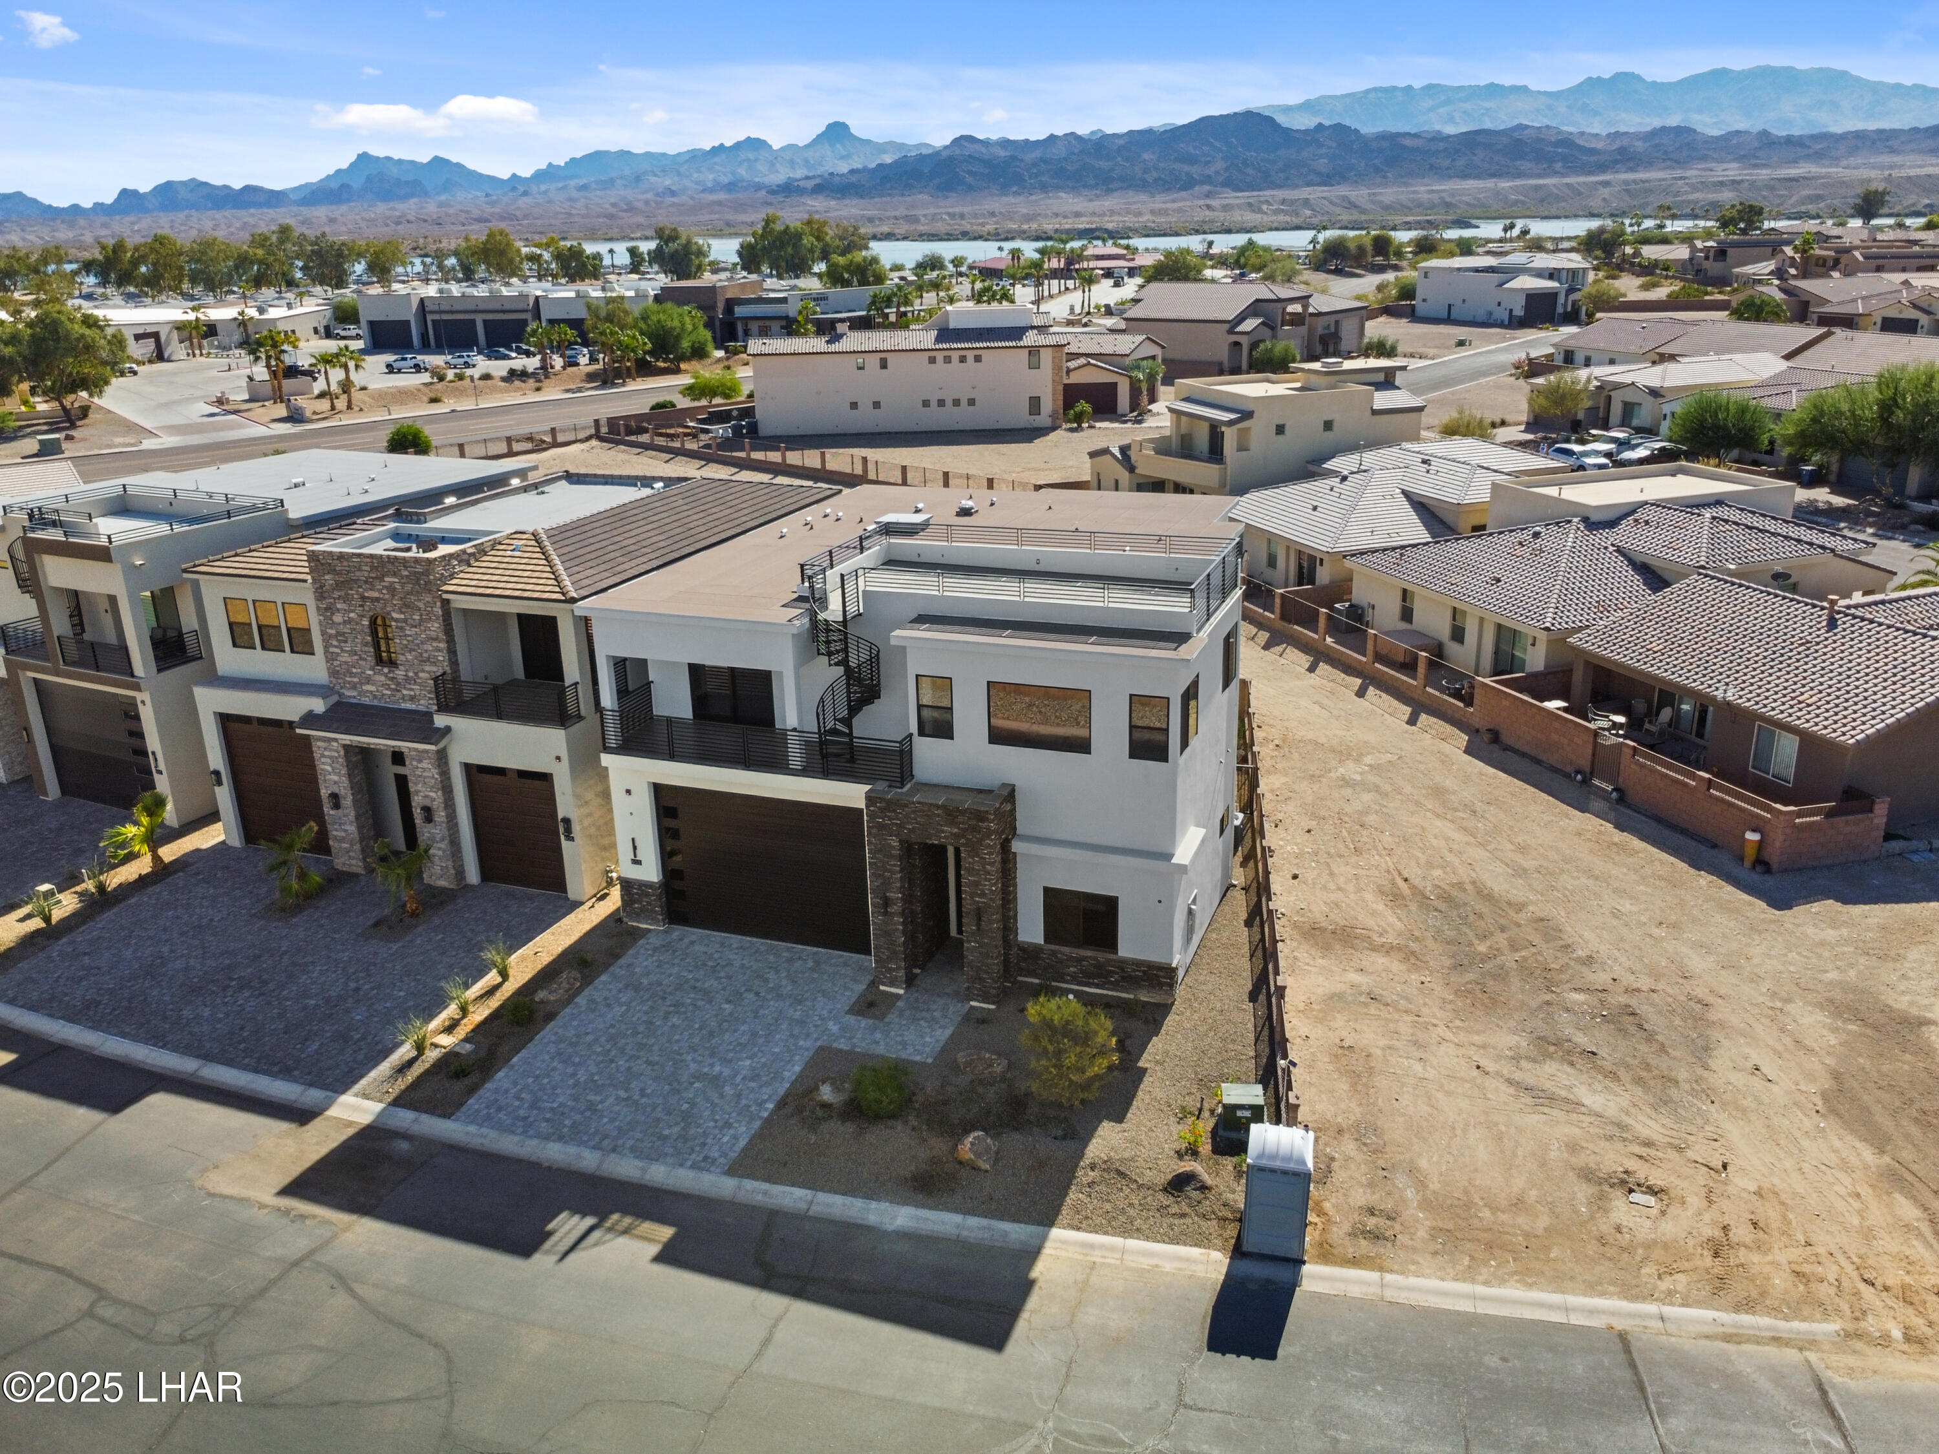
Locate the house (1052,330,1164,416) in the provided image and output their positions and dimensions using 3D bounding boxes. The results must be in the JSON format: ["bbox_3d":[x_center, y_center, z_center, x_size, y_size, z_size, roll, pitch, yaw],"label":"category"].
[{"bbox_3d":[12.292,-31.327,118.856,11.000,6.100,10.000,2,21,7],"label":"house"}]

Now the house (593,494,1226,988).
[{"bbox_3d":[0.551,-1.547,40.477,16.000,10.000,20.600,5,21,18],"label":"house"}]

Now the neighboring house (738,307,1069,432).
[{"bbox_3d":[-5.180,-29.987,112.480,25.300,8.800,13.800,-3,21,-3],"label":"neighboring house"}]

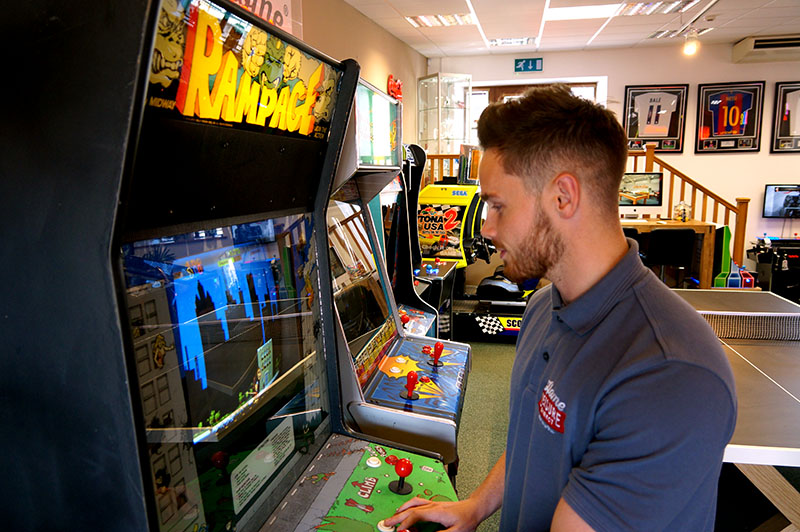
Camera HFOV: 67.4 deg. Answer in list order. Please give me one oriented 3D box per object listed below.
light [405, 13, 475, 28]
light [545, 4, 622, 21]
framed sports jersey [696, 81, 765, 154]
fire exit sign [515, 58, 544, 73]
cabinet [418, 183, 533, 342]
[{"bbox_3d":[0.376,-2.204,5.347,0.600,0.060,0.600,1,12,11],"label":"light"},{"bbox_3d":[1.552,-2.177,5.115,0.600,0.060,0.600,1,12,11],"label":"light"},{"bbox_3d":[4.157,-1.859,7.560,0.764,0.866,0.040,2,10,11],"label":"framed sports jersey"},{"bbox_3d":[1.704,-2.649,7.919,0.358,0.155,0.040,2,10,11],"label":"fire exit sign"},{"bbox_3d":[1.062,-0.120,6.266,1.650,1.450,1.600,2,10,11],"label":"cabinet"}]

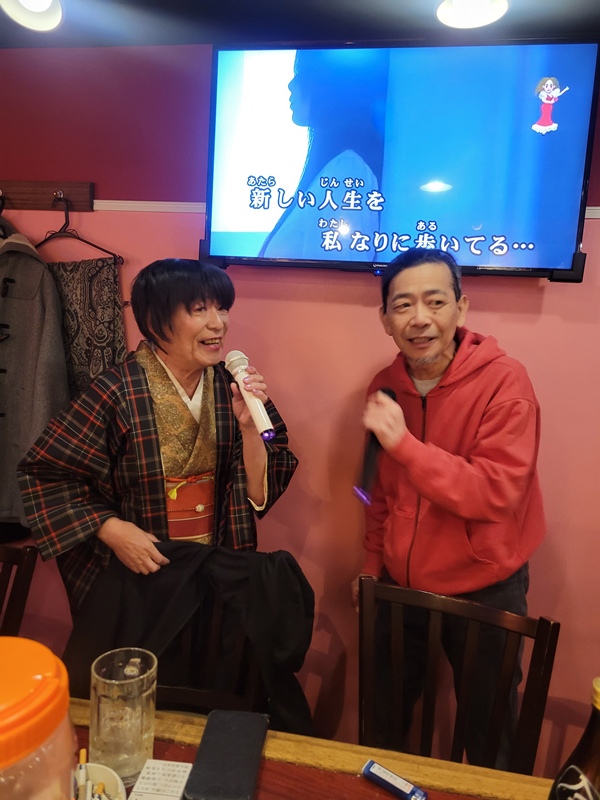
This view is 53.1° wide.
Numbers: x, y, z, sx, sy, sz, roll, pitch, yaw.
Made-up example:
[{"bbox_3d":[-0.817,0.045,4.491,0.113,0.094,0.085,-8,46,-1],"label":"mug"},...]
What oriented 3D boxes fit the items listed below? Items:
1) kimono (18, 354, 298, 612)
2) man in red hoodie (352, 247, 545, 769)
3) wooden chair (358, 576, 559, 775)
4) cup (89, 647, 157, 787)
[{"bbox_3d":[-0.324,0.215,1.365,0.570,0.680,0.380,0,8,-25],"label":"kimono"},{"bbox_3d":[0.335,0.510,1.365,0.450,1.650,0.330,8,9,32],"label":"man in red hoodie"},{"bbox_3d":[0.178,0.879,1.030,0.410,0.960,0.480,6,8,24],"label":"wooden chair"},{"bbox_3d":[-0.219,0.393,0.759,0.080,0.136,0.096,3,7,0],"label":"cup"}]

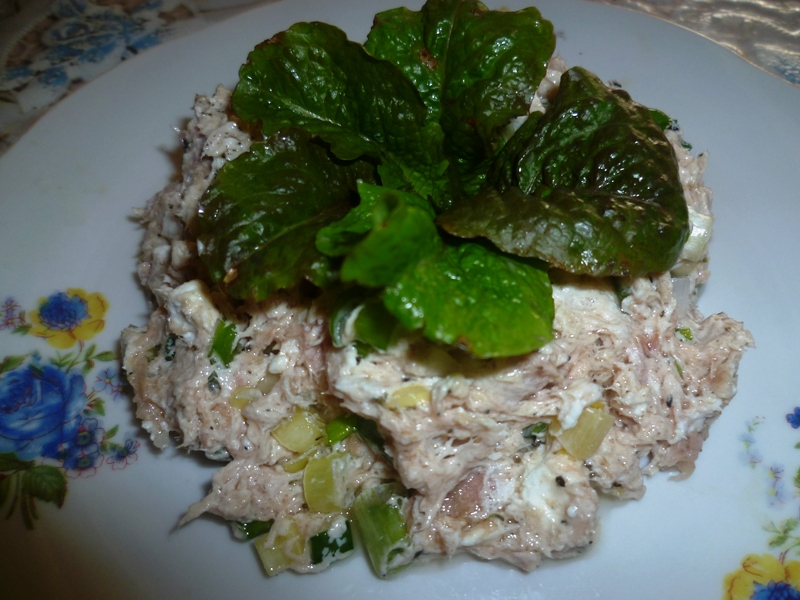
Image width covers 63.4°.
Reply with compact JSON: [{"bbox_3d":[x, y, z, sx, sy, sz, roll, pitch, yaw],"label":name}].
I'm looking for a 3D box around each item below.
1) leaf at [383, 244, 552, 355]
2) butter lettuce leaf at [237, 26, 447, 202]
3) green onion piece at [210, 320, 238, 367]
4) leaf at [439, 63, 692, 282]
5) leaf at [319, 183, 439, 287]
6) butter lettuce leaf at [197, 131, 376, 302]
[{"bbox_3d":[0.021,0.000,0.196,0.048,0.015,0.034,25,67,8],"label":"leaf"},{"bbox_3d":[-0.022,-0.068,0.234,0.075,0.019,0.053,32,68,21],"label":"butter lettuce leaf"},{"bbox_3d":[-0.043,0.011,0.160,0.006,0.005,0.012,14,75,-2],"label":"green onion piece"},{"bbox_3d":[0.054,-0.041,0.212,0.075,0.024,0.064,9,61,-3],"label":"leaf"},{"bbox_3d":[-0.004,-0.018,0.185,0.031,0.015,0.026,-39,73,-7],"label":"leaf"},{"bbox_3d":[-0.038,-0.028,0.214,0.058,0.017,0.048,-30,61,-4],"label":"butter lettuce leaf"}]

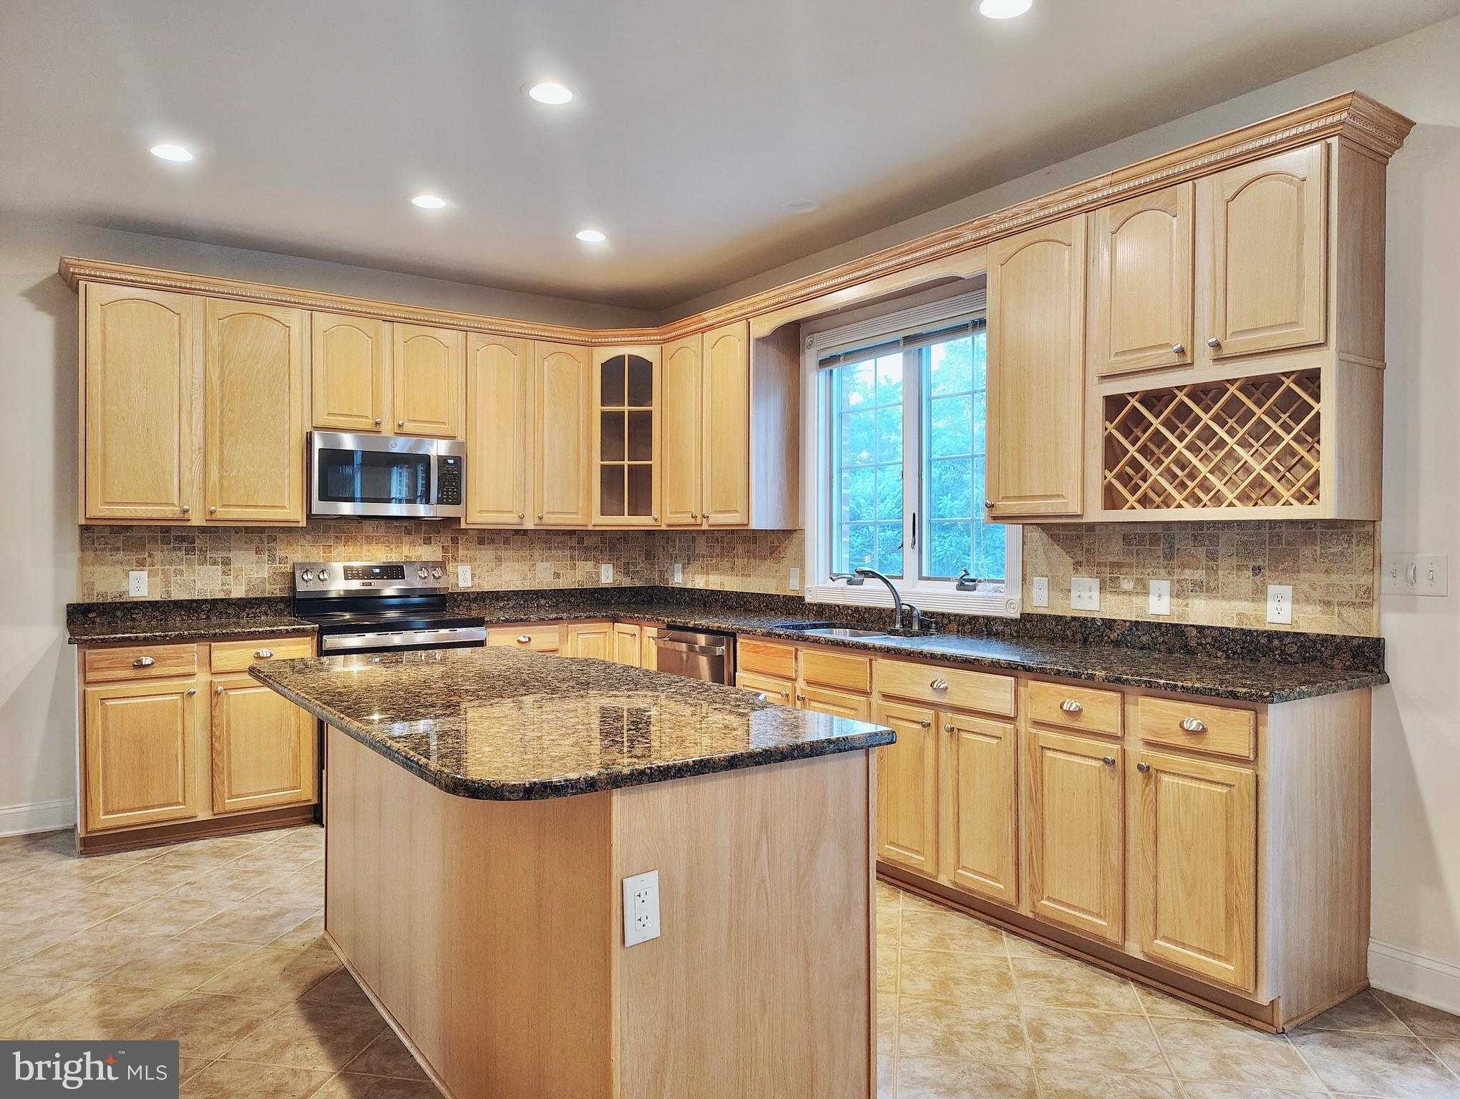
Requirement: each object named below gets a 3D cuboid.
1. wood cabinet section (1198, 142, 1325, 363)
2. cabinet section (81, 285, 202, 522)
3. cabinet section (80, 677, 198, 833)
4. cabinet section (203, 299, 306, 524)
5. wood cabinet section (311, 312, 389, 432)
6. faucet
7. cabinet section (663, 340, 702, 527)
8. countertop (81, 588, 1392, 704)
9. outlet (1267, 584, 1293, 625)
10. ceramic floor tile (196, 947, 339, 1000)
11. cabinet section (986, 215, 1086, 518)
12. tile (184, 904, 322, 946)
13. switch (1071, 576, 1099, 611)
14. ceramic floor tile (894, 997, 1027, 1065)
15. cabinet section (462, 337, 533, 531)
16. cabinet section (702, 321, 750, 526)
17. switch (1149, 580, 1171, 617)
[{"bbox_3d":[1.636,-0.831,2.987,0.295,0.563,0.377,0,0,-35],"label":"wood cabinet section"},{"bbox_3d":[-2.680,-0.632,4.594,0.460,1.022,0.324,0,0,-35],"label":"cabinet section"},{"bbox_3d":[-2.602,0.851,4.449,0.426,0.596,0.570,0,0,-35],"label":"cabinet section"},{"bbox_3d":[-2.276,-0.627,4.805,0.443,1.018,0.295,0,0,-35],"label":"cabinet section"},{"bbox_3d":[-1.956,-0.864,5.103,0.368,0.567,0.324,0,0,-35],"label":"wood cabinet section"},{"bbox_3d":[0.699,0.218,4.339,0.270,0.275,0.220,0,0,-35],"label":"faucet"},{"bbox_3d":[-0.145,-0.625,5.521,0.295,1.015,0.416,0,0,-35],"label":"cabinet section"},{"bbox_3d":[-0.546,0.312,3.723,3.060,0.127,4.130,0,1,-35],"label":"countertop"},{"bbox_3d":[1.717,0.174,3.177,0.012,0.118,0.074,0,0,-35],"label":"outlet"},{"bbox_3d":[-1.351,1.272,3.038,0.335,0.010,0.335,0,0,10],"label":"ceramic floor tile"},{"bbox_3d":[1.203,-0.622,3.676,0.324,1.020,0.425,0,0,-35],"label":"cabinet section"},{"bbox_3d":[-1.617,1.267,3.421,0.328,0.010,0.328,0,0,10],"label":"tile"},{"bbox_3d":[1.310,0.167,3.757,0.015,0.118,0.118,0,0,-35],"label":"switch"},{"bbox_3d":[0.614,1.273,2.683,0.328,0.010,0.328,0,0,10],"label":"ceramic floor tile"},{"bbox_3d":[-1.330,-0.636,5.546,0.383,1.020,0.324,0,0,-35],"label":"cabinet section"},{"bbox_3d":[0.092,-0.622,5.184,0.295,1.015,0.416,0,0,-35],"label":"cabinet section"},{"bbox_3d":[1.479,0.165,3.480,0.013,0.116,0.074,0,1,-35],"label":"switch"}]

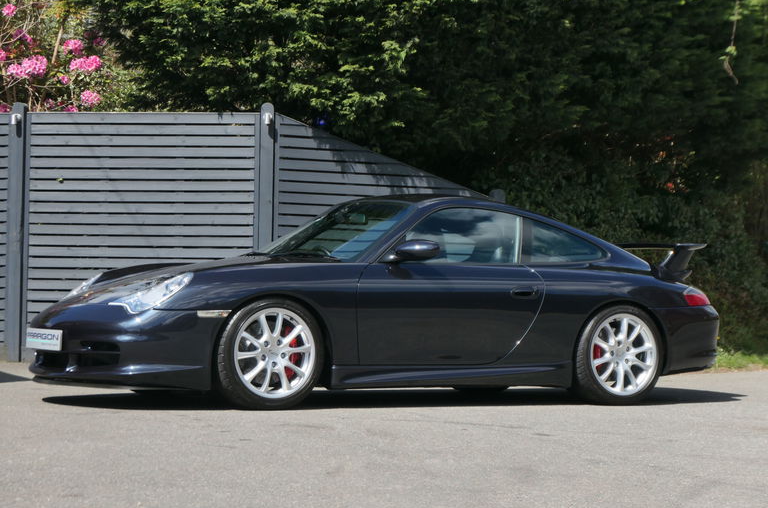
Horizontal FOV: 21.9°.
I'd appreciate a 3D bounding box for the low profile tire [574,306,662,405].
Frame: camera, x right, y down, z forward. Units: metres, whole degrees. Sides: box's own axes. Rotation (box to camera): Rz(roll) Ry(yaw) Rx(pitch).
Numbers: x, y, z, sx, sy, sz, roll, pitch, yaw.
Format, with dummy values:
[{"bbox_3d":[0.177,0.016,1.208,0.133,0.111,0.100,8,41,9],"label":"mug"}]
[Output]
[{"bbox_3d":[1.382,0.610,12.126,0.635,0.630,0.290,2,-1,-30],"label":"low profile tire"}]

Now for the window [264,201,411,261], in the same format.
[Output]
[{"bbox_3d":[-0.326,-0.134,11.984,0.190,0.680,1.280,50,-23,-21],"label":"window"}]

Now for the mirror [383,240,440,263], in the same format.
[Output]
[{"bbox_3d":[0.154,-0.019,11.261,0.270,0.120,0.225,2,-1,-30],"label":"mirror"}]

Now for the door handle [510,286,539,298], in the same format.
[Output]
[{"bbox_3d":[0.819,0.224,11.669,0.200,0.060,0.040,2,-1,-30],"label":"door handle"}]

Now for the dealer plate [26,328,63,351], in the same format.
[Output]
[{"bbox_3d":[-1.892,0.475,11.056,0.020,0.112,0.520,2,-1,-30],"label":"dealer plate"}]

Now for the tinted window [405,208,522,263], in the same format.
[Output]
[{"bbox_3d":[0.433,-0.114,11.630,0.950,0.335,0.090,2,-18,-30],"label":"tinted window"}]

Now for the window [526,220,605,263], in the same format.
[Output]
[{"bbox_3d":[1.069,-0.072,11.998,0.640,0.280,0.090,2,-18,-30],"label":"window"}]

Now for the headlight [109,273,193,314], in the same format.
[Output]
[{"bbox_3d":[-1.232,0.214,10.704,0.420,0.235,0.330,2,-1,-30],"label":"headlight"}]

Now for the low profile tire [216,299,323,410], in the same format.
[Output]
[{"bbox_3d":[-0.650,0.541,10.938,0.640,0.635,0.240,2,-1,-30],"label":"low profile tire"}]

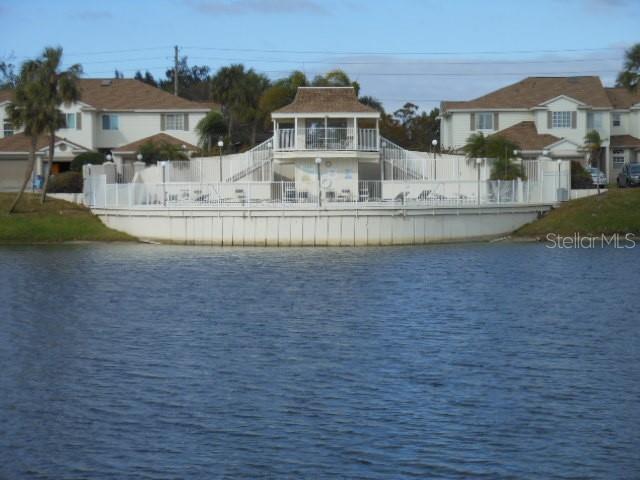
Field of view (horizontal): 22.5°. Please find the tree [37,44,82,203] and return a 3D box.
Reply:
[{"bbox_3d":[-15.143,-6.656,93.500,2.700,9.184,2.600,0,2,0],"label":"tree"}]

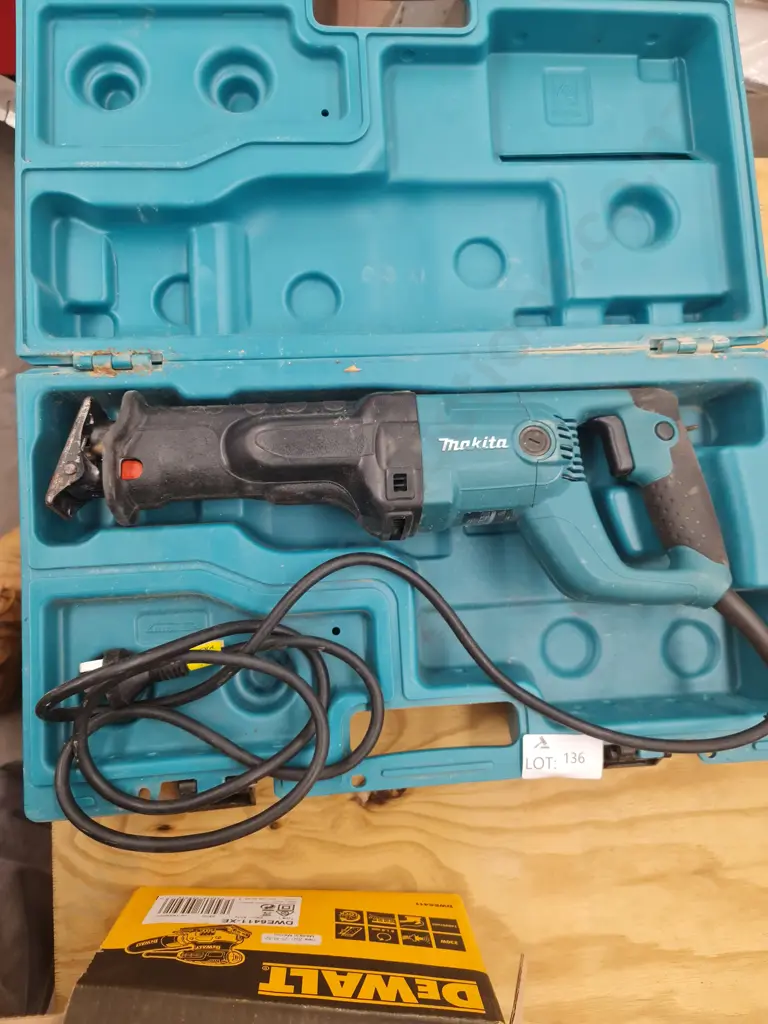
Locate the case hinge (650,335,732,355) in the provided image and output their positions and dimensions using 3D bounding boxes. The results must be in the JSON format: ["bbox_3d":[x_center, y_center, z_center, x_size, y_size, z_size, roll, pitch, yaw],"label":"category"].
[{"bbox_3d":[0.225,-0.123,0.543,0.062,0.011,0.013,-3,85,-5],"label":"case hinge"}]

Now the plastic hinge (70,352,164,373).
[{"bbox_3d":[-0.183,-0.103,0.508,0.060,0.011,0.013,-3,85,-5],"label":"plastic hinge"}]

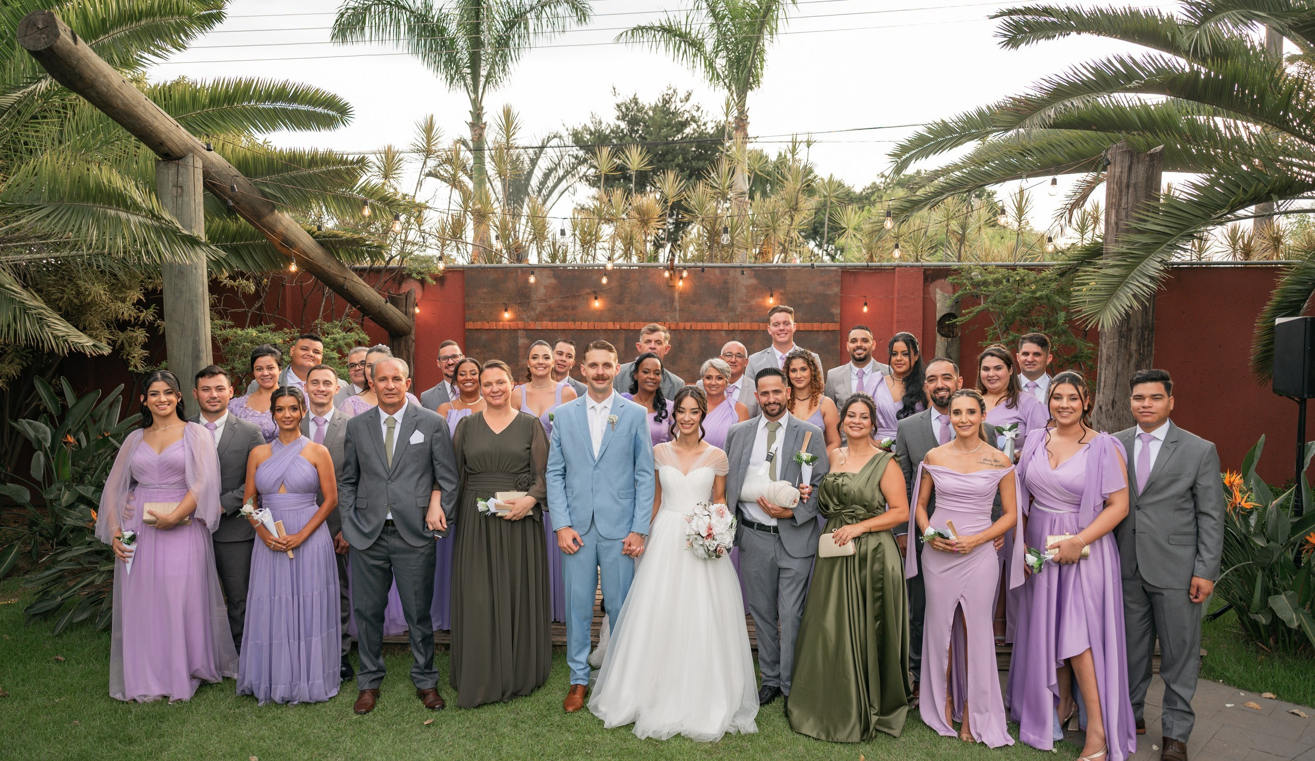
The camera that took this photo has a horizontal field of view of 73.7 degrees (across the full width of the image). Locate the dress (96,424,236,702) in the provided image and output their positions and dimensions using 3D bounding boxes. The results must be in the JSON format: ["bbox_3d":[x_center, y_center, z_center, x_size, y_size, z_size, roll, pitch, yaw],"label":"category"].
[{"bbox_3d":[-2.625,0.911,4.691,0.700,1.360,0.520,-2,4,-24],"label":"dress"}]

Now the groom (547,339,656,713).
[{"bbox_3d":[-0.281,0.700,4.396,0.560,1.820,0.360,0,4,-4],"label":"groom"}]

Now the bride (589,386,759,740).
[{"bbox_3d":[0.085,0.819,4.374,0.780,1.585,0.820,0,4,1],"label":"bride"}]

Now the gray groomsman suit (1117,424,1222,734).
[{"bbox_3d":[2.333,0.902,4.017,0.462,1.443,0.400,3,6,34],"label":"gray groomsman suit"}]

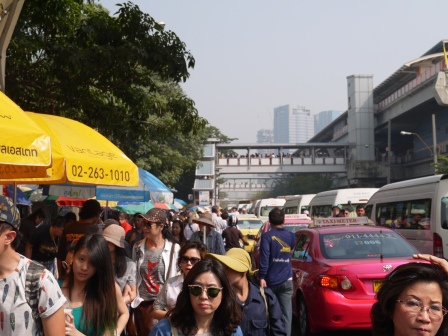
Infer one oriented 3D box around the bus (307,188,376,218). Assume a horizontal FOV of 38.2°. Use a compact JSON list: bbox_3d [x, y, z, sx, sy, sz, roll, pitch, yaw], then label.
[{"bbox_3d":[4.298,1.963,22.950,1.880,2.285,5.380,0,-4,-2],"label":"bus"}]

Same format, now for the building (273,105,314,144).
[{"bbox_3d":[96.200,-12.688,888.581,40.000,141.000,39.000,2,-4,-26],"label":"building"}]

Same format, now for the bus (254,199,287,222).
[{"bbox_3d":[3.167,3.366,45.106,1.880,2.285,5.380,0,-4,-2],"label":"bus"}]

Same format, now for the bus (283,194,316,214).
[{"bbox_3d":[4.181,2.487,31.234,1.880,2.285,5.380,0,-4,-2],"label":"bus"}]

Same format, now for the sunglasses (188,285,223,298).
[{"bbox_3d":[-0.063,0.497,2.687,0.142,0.050,0.140,4,2,8],"label":"sunglasses"}]

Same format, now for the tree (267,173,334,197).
[{"bbox_3d":[10.937,3.861,94.946,10.000,7.700,9.000,0,-4,0],"label":"tree"}]

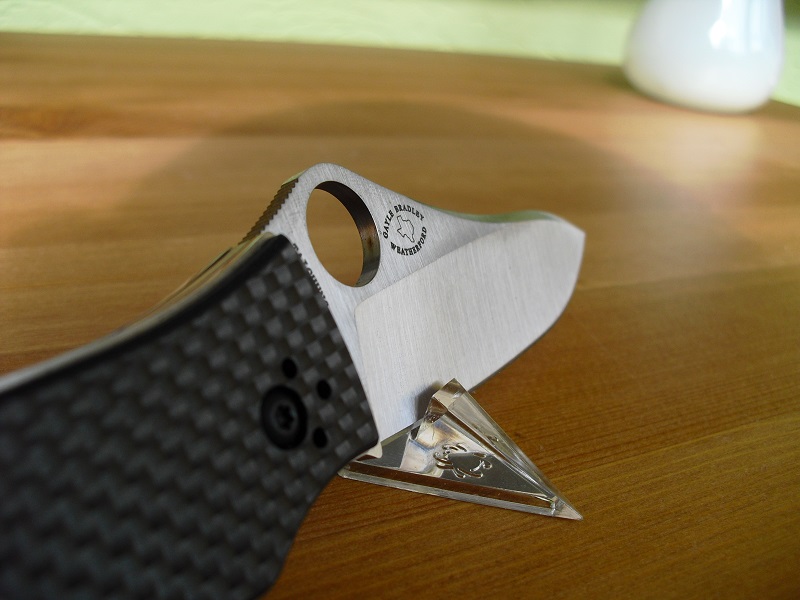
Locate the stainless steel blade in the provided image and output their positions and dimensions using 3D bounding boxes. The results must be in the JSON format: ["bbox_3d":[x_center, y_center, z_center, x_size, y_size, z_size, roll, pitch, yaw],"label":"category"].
[{"bbox_3d":[0.011,-0.006,0.132,0.003,0.037,0.101,-19,2,35],"label":"stainless steel blade"}]

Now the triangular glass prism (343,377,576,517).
[{"bbox_3d":[0.010,0.016,0.113,0.032,0.011,0.020,7,23,16],"label":"triangular glass prism"}]

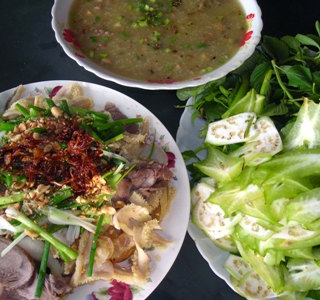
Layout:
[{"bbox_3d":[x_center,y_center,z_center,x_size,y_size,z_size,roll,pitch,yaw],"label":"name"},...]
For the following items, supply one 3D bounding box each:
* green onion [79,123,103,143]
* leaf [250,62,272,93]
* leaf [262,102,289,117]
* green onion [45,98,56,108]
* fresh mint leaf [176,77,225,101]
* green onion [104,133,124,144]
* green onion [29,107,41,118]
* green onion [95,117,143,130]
[{"bbox_3d":[-0.064,-0.016,0.406,0.026,0.010,0.007,41,65,21],"label":"green onion"},{"bbox_3d":[0.104,-0.075,0.452,0.017,0.013,0.033,27,61,15],"label":"leaf"},{"bbox_3d":[0.124,-0.042,0.471,0.033,0.008,0.012,-17,64,-12],"label":"leaf"},{"bbox_3d":[-0.107,-0.046,0.430,0.008,0.009,0.015,-29,63,-19],"label":"green onion"},{"bbox_3d":[0.042,-0.064,0.452,0.045,0.015,0.025,-14,59,-11],"label":"fresh mint leaf"},{"bbox_3d":[-0.042,-0.010,0.406,0.016,0.008,0.007,-24,61,-16],"label":"green onion"},{"bbox_3d":[-0.130,-0.039,0.456,0.010,0.009,0.013,-20,65,-13],"label":"green onion"},{"bbox_3d":[-0.042,-0.027,0.451,0.051,0.007,0.008,-11,63,-9],"label":"green onion"}]

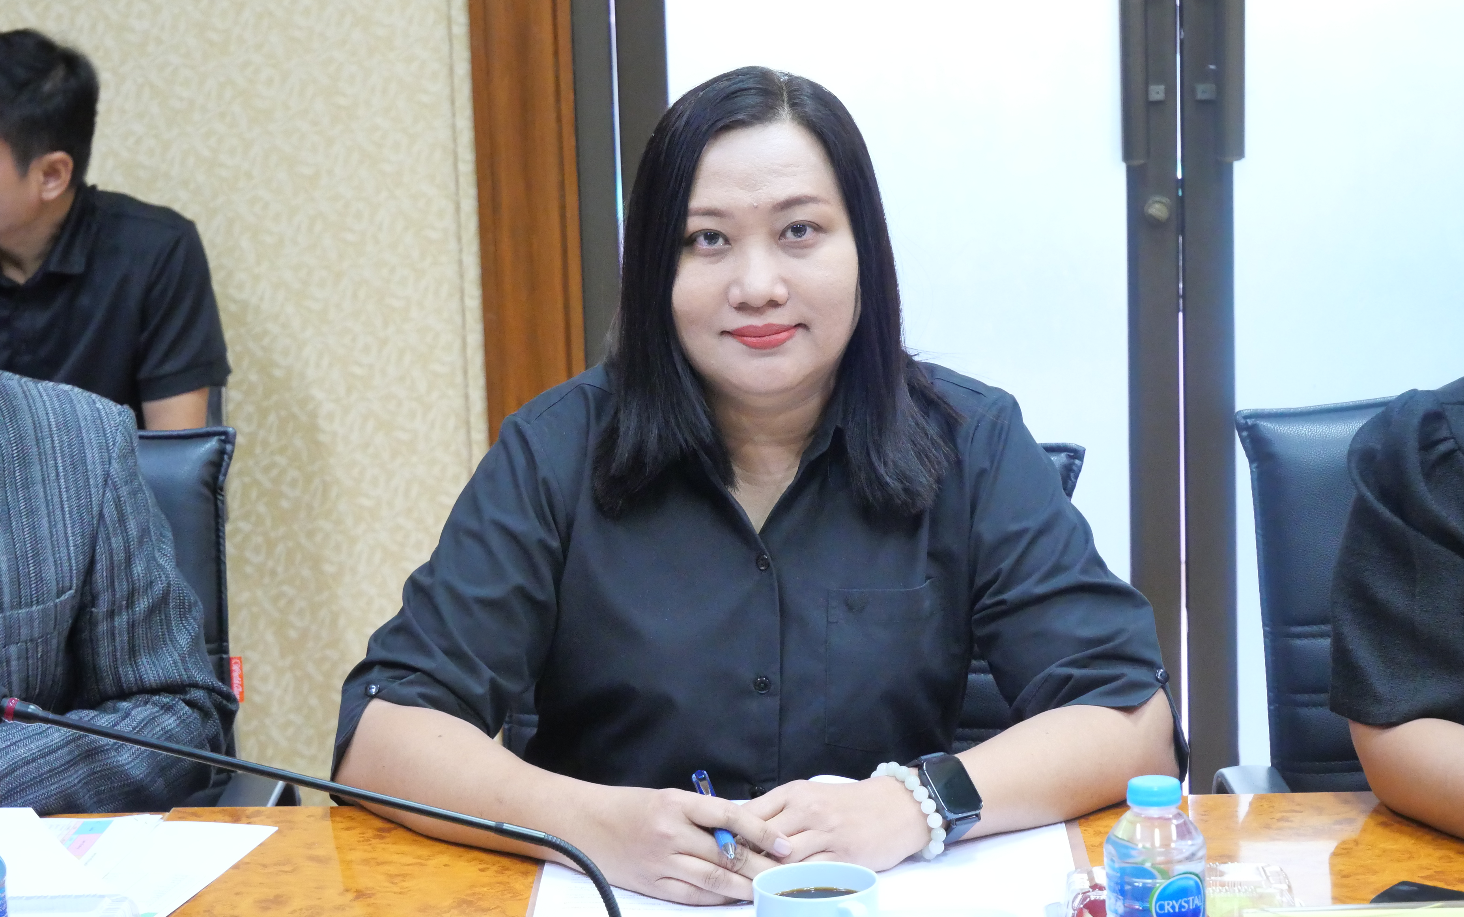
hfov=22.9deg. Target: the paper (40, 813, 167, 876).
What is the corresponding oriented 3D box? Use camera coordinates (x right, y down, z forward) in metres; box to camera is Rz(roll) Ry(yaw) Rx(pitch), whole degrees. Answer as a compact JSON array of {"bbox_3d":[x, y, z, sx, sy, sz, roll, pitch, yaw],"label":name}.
[{"bbox_3d":[-0.541,0.289,2.508,0.210,0.004,0.297,0,11,9],"label":"paper"}]

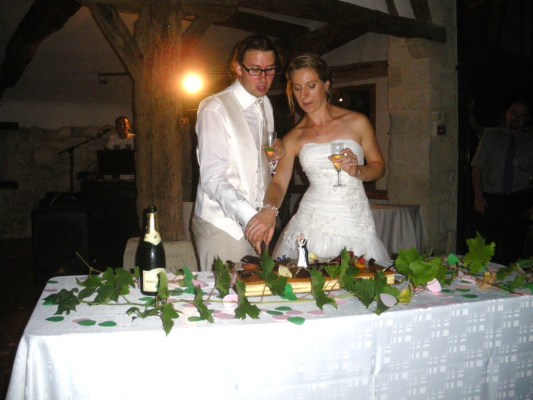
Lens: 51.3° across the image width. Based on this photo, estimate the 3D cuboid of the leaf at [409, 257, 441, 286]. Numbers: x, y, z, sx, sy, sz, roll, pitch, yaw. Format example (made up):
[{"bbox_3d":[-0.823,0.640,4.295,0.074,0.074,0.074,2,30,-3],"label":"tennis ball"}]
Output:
[{"bbox_3d":[0.590,0.271,2.070,0.120,0.105,0.050,0,5,-5],"label":"leaf"}]

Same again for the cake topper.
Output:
[{"bbox_3d":[0.134,0.191,2.060,0.046,0.125,0.040,0,5,6],"label":"cake topper"}]

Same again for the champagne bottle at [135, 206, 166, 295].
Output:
[{"bbox_3d":[-0.401,0.179,1.965,0.089,0.308,0.089,-1,5,-10],"label":"champagne bottle"}]

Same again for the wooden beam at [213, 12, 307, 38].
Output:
[{"bbox_3d":[-0.045,-1.574,5.000,1.000,0.180,0.200,-5,7,-41],"label":"wooden beam"}]

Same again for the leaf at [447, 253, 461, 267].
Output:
[{"bbox_3d":[0.789,0.252,2.340,0.053,0.052,0.015,0,5,5],"label":"leaf"}]

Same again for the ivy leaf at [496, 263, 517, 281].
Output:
[{"bbox_3d":[0.909,0.271,2.100,0.070,0.058,0.050,1,5,17],"label":"ivy leaf"}]

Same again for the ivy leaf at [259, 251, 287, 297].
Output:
[{"bbox_3d":[0.020,0.249,1.880,0.093,0.150,0.060,-1,5,-6],"label":"ivy leaf"}]

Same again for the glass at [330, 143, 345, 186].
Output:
[{"bbox_3d":[0.292,-0.146,2.280,0.060,0.182,0.060,-1,5,0],"label":"glass"}]

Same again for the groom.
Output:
[{"bbox_3d":[-0.100,0.151,2.452,0.430,1.770,0.490,5,7,45],"label":"groom"}]

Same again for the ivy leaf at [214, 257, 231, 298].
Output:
[{"bbox_3d":[-0.151,0.266,1.900,0.040,0.140,0.080,3,6,30],"label":"ivy leaf"}]

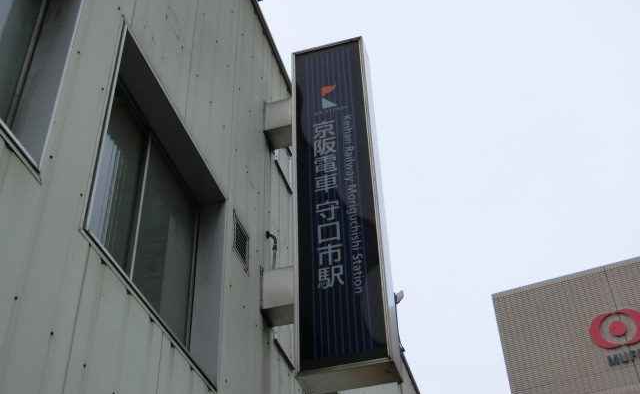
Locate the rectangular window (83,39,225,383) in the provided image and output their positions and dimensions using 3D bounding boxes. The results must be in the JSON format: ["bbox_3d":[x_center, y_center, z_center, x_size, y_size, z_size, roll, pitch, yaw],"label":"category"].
[{"bbox_3d":[-1.013,0.118,5.184,0.196,1.582,1.765,-12,-41,11],"label":"rectangular window"}]

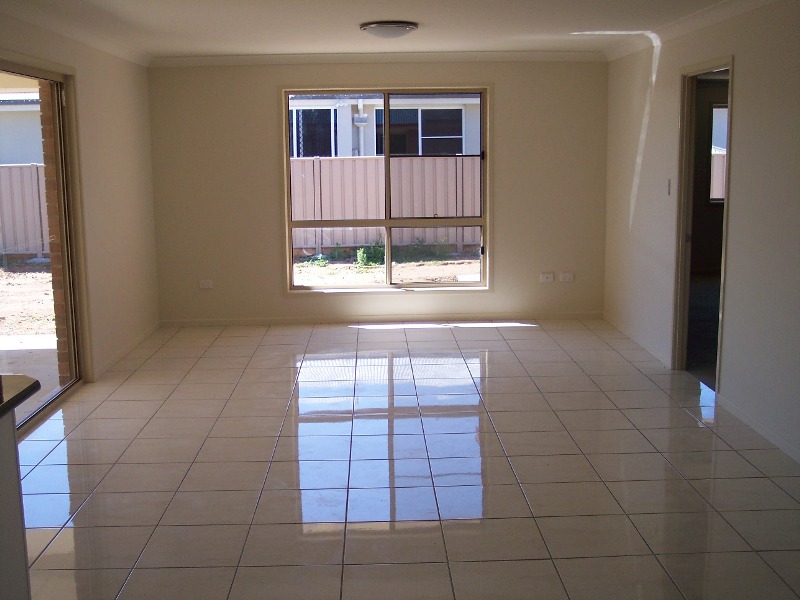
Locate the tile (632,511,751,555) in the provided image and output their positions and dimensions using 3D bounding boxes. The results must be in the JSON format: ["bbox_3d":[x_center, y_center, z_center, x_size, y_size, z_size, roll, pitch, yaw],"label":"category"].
[{"bbox_3d":[1.175,0.954,3.588,0.400,0.010,0.400,-1,10,-2],"label":"tile"}]

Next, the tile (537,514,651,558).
[{"bbox_3d":[0.782,0.962,3.568,0.400,0.010,0.400,-1,10,-2],"label":"tile"}]

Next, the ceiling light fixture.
[{"bbox_3d":[-0.073,-1.865,6.100,0.400,0.085,0.400,-1,10,-2],"label":"ceiling light fixture"}]

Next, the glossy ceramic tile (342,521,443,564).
[{"bbox_3d":[-0.020,0.977,3.534,0.400,0.010,0.400,-1,10,-2],"label":"glossy ceramic tile"}]

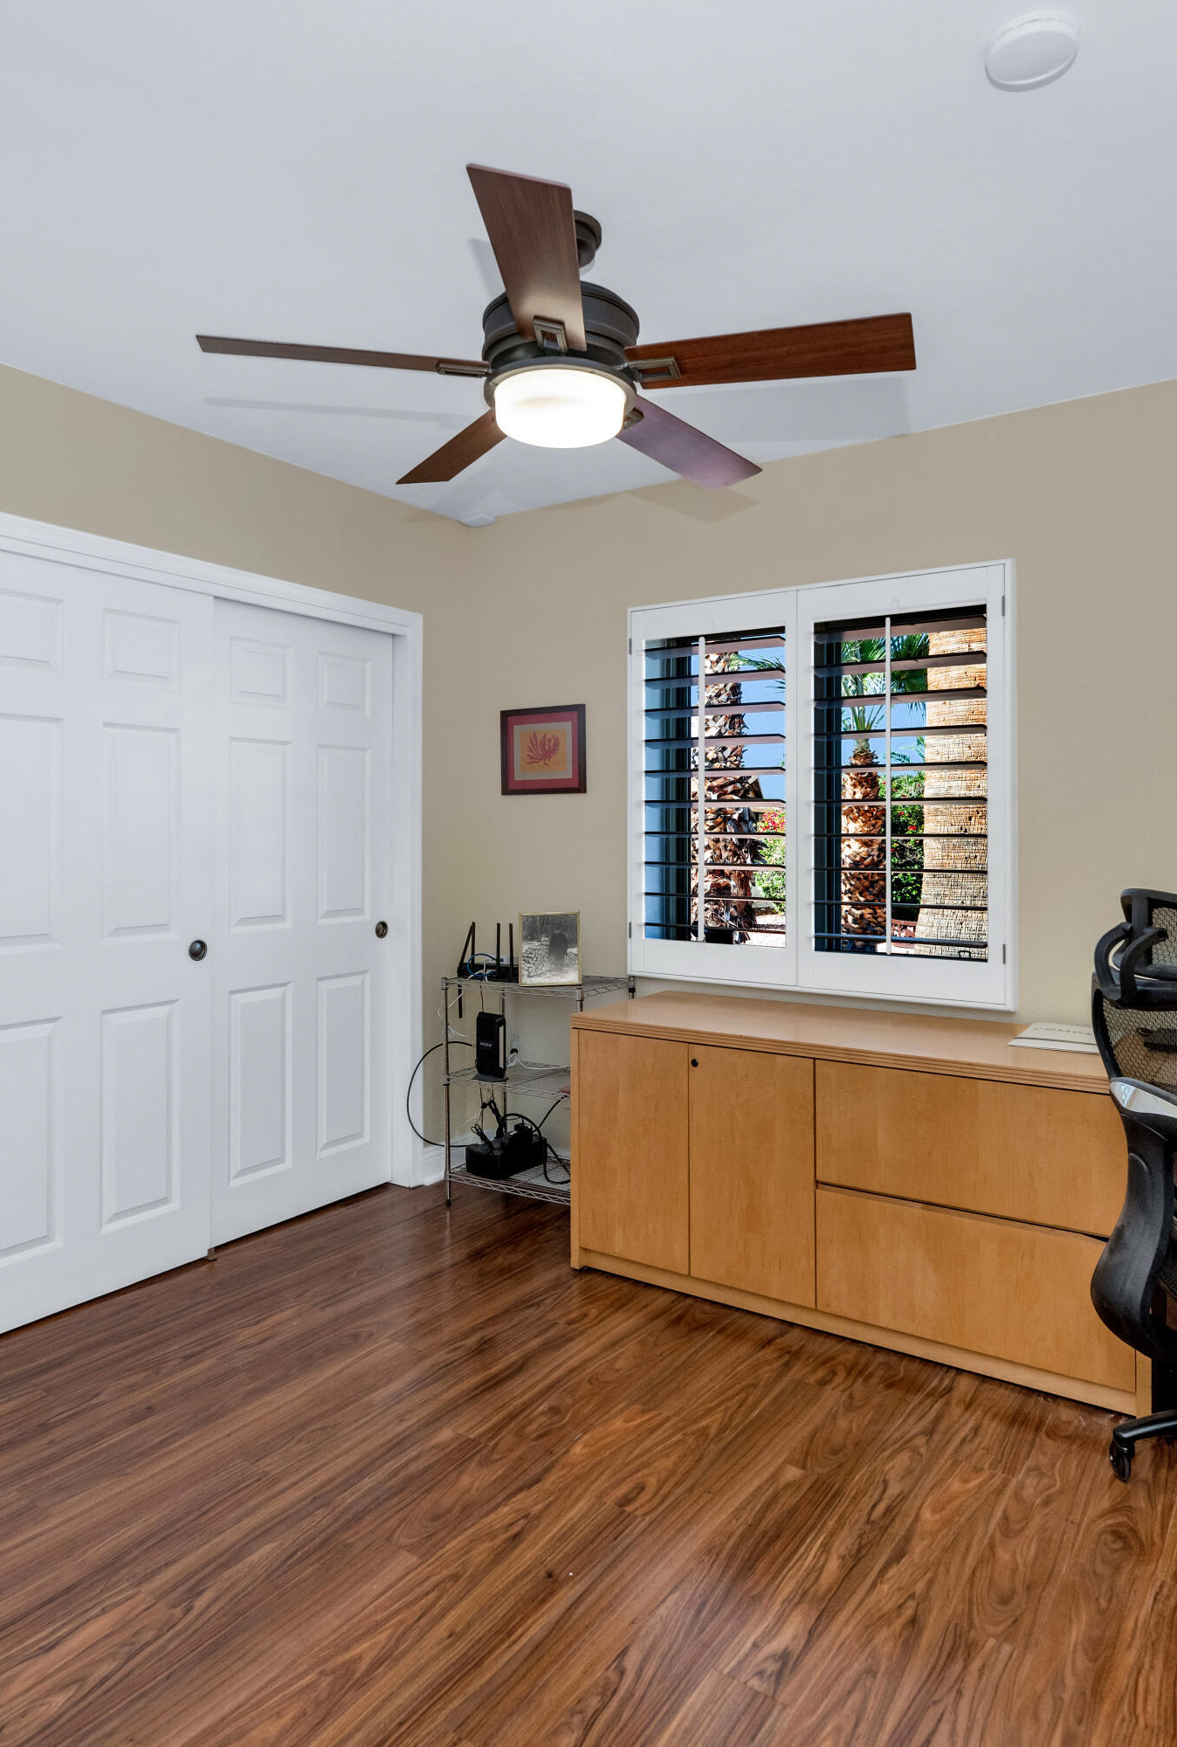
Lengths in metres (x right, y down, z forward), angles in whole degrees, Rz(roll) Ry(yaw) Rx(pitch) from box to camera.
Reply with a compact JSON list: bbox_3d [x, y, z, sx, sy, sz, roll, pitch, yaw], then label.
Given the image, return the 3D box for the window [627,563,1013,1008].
[{"bbox_3d":[0.649,-0.250,3.129,1.225,1.240,0.080,1,2,33],"label":"window"}]

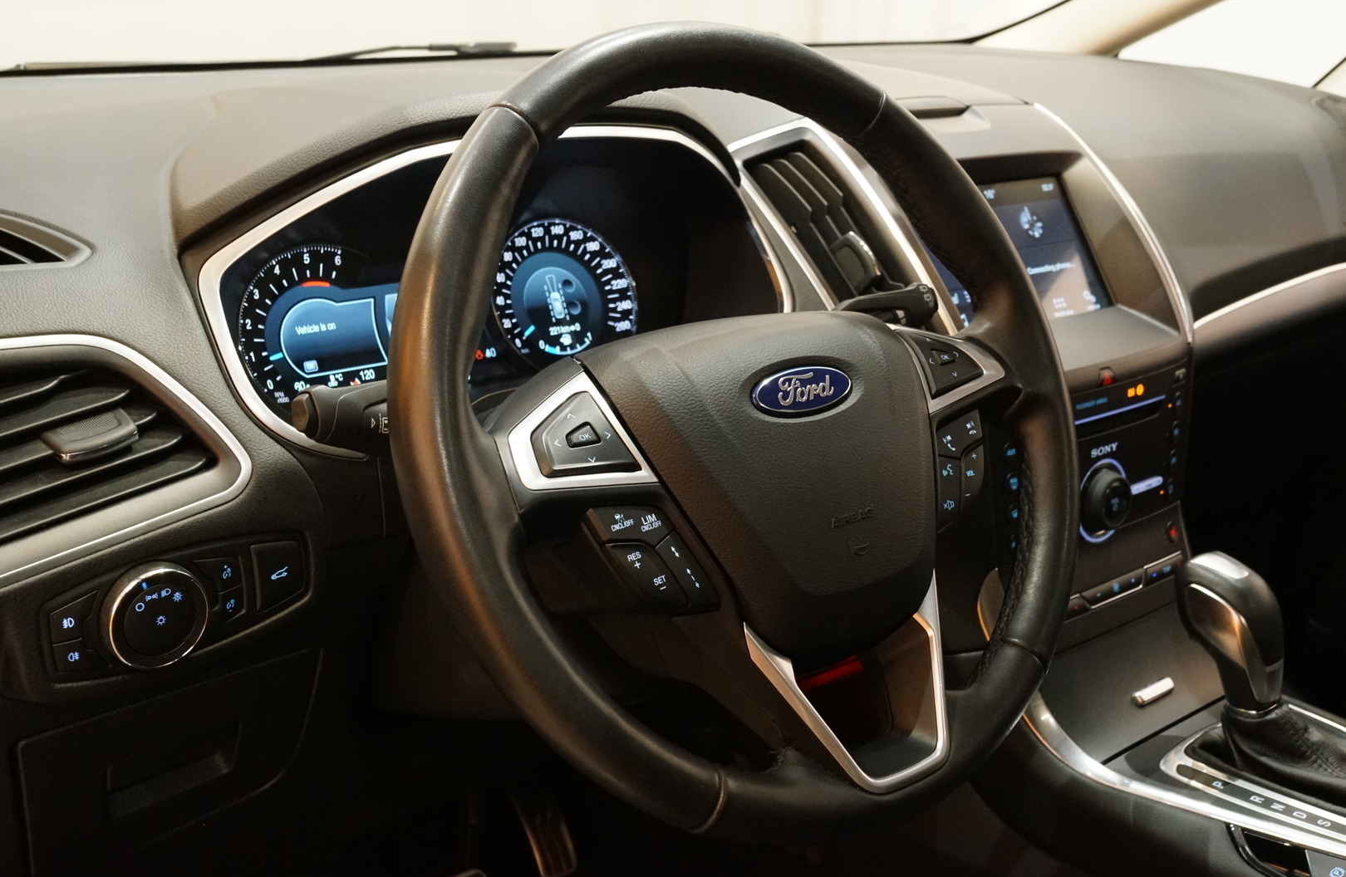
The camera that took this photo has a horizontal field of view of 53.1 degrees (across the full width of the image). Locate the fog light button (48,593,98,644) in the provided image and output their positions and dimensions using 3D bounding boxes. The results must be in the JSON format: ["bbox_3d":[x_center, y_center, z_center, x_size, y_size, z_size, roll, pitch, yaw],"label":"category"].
[{"bbox_3d":[-0.292,0.087,0.654,0.025,0.021,0.010,-15,17,-41],"label":"fog light button"}]

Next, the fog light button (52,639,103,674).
[{"bbox_3d":[-0.292,0.106,0.657,0.021,0.020,0.010,-15,17,-41],"label":"fog light button"}]

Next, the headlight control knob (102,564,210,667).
[{"bbox_3d":[-0.259,0.088,0.670,0.051,0.051,0.020,-15,17,-41],"label":"headlight control knob"}]

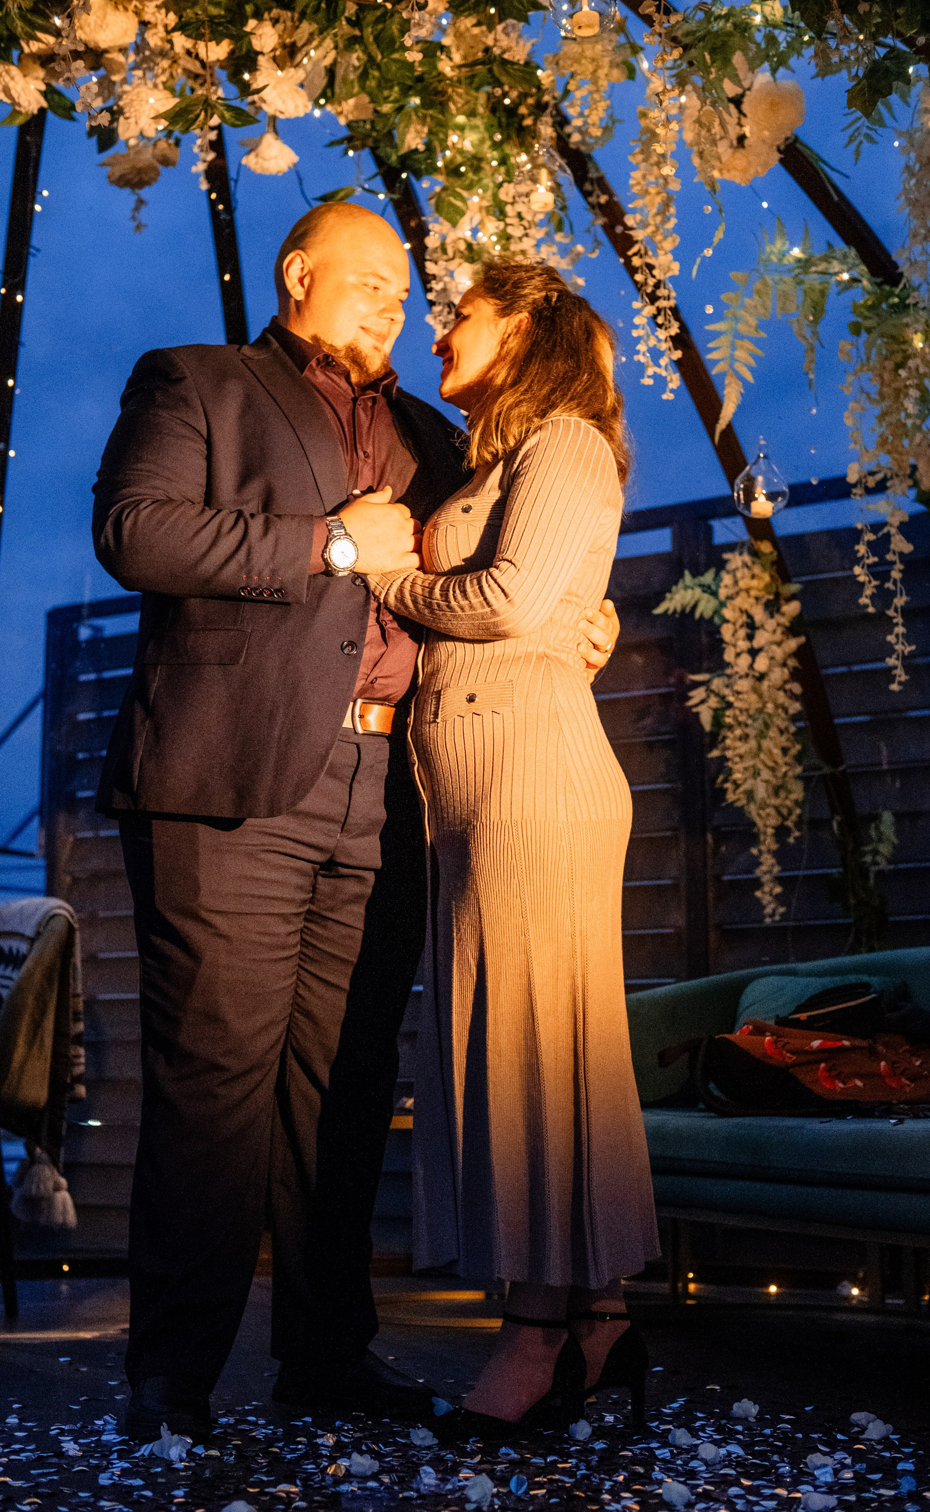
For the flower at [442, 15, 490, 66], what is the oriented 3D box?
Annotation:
[{"bbox_3d":[0.002,-1.233,3.620,0.075,0.078,0.065,0,-8,0],"label":"flower"}]

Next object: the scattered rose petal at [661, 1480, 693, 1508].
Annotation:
[{"bbox_3d":[0.241,0.840,2.390,0.035,0.026,0.032,0,-9,0],"label":"scattered rose petal"}]

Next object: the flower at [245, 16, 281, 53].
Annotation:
[{"bbox_3d":[-0.344,-1.227,3.570,0.056,0.054,0.050,0,-8,0],"label":"flower"}]

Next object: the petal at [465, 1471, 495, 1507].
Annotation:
[{"bbox_3d":[0.017,0.836,2.390,0.033,0.033,0.030,0,-9,0],"label":"petal"}]

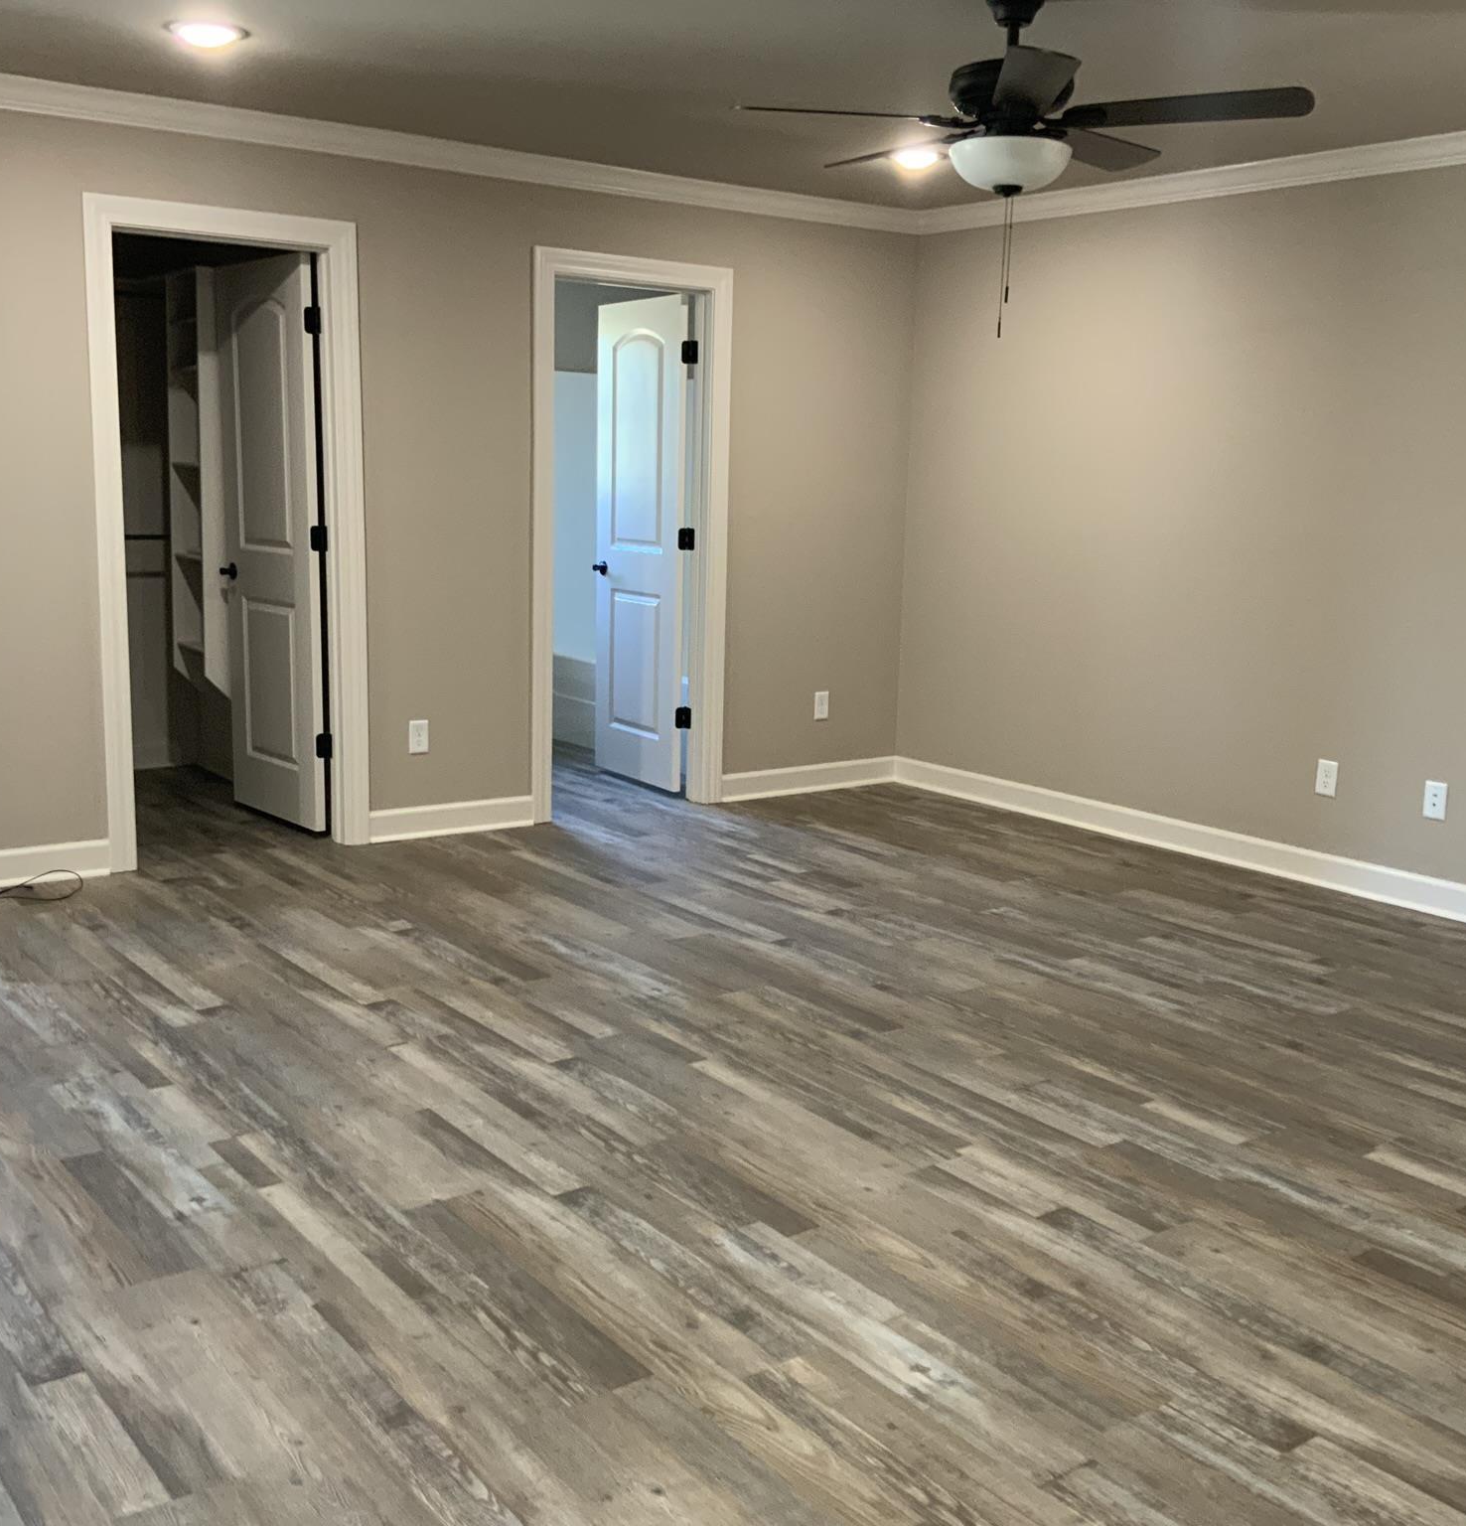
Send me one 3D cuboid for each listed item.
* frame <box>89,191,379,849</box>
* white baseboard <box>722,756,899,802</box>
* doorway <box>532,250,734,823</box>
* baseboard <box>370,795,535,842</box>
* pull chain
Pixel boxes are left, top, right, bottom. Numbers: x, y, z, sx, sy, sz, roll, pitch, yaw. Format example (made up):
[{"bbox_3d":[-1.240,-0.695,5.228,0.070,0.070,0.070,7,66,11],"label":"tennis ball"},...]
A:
[{"bbox_3d":[-1.675,-0.730,5.702,0.912,2.133,0.120,-6,12,-36],"label":"frame"},{"bbox_3d":[0.340,0.068,7.316,0.971,0.113,0.020,-6,12,-36],"label":"white baseboard"},{"bbox_3d":[-0.412,-0.858,6.630,0.897,2.133,0.120,-6,12,-36],"label":"doorway"},{"bbox_3d":[-1.035,0.207,6.305,0.664,0.113,0.020,-6,12,-36],"label":"baseboard"},{"bbox_3d":[0.632,-1.151,3.950,0.024,0.321,0.018,3,10,8],"label":"pull chain"}]

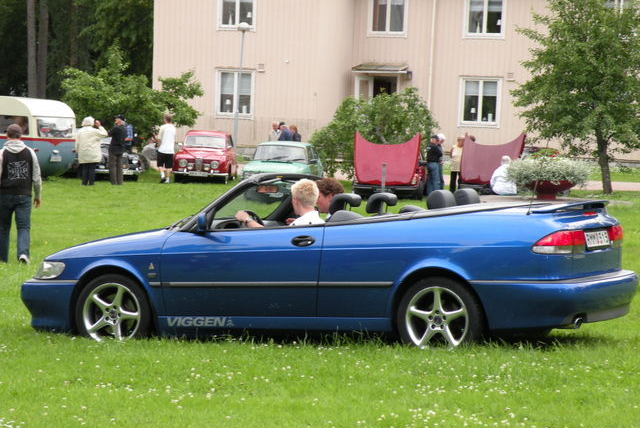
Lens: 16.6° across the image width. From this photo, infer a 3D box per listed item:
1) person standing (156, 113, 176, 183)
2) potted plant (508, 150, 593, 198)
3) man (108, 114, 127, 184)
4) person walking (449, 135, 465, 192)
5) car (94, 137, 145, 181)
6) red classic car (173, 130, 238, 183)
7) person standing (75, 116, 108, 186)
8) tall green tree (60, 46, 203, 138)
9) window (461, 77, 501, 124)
[{"bbox_3d":[-3.998,-1.706,57.300,0.520,1.820,0.420,1,3,-21],"label":"person standing"},{"bbox_3d":[5.141,-0.900,49.500,1.870,1.130,1.800,2,2,0],"label":"potted plant"},{"bbox_3d":[-5.145,-1.631,55.900,0.420,1.770,0.500,4,3,35],"label":"man"},{"bbox_3d":[3.781,-1.320,60.500,0.400,1.620,0.480,4,3,37],"label":"person walking"},{"bbox_3d":[-6.098,-1.683,60.533,1.570,1.460,4.050,1,3,-21],"label":"car"},{"bbox_3d":[-3.096,-1.604,60.738,1.570,1.470,4.150,2,2,1],"label":"red classic car"},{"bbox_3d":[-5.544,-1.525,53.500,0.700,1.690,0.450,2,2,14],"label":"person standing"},{"bbox_3d":[-5.569,-3.102,65.000,4.000,3.750,3.900,2,2,0],"label":"tall green tree"},{"bbox_3d":[4.961,-3.452,68.000,1.330,1.500,0.150,3,3,21],"label":"window"}]

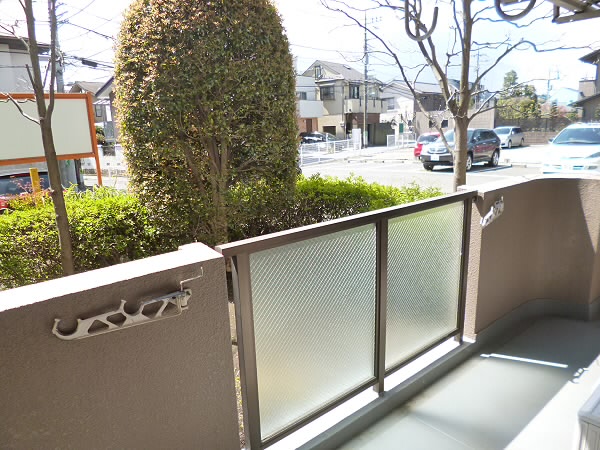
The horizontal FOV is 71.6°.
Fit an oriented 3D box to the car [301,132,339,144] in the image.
[{"bbox_3d":[1.893,-6.629,33.373,4.400,1.500,1.720,11,18,42],"label":"car"}]

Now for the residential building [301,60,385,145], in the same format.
[{"bbox_3d":[4.332,-12.712,43.640,6.400,8.400,7.800,-12,17,-37],"label":"residential building"}]

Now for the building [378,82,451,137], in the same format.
[{"bbox_3d":[14.644,-14.914,53.807,8.000,7.300,6.800,-12,17,-37],"label":"building"}]

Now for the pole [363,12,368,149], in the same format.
[{"bbox_3d":[5.551,-12.007,35.070,0.350,10.930,0.350,-12,17,-37],"label":"pole"}]

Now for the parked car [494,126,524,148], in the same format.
[{"bbox_3d":[15.284,-6.558,31.025,1.740,1.600,4.600,11,18,42],"label":"parked car"}]

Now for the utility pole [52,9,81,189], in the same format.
[{"bbox_3d":[-8.537,-6.095,14.274,0.360,10.000,0.360,-12,17,-37],"label":"utility pole"}]

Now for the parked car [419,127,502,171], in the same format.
[{"bbox_3d":[7.317,-3.363,18.577,1.860,1.680,4.720,11,19,43],"label":"parked car"}]

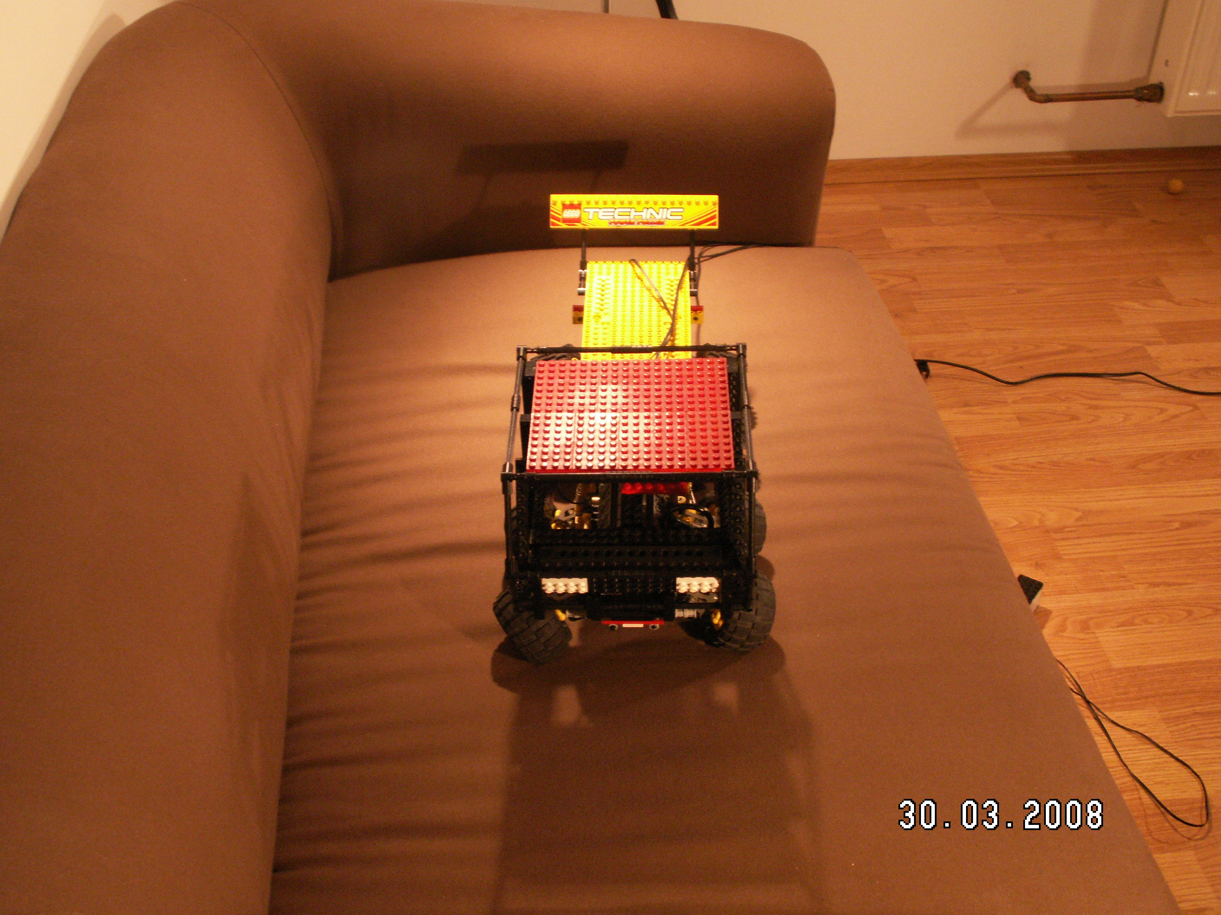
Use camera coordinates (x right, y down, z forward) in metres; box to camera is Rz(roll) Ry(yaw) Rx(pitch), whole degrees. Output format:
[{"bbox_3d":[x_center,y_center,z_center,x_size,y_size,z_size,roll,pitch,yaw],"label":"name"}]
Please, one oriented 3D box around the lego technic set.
[{"bbox_3d":[0.021,-0.054,1.172,0.217,0.209,0.475,-1,40,2],"label":"lego technic set"}]

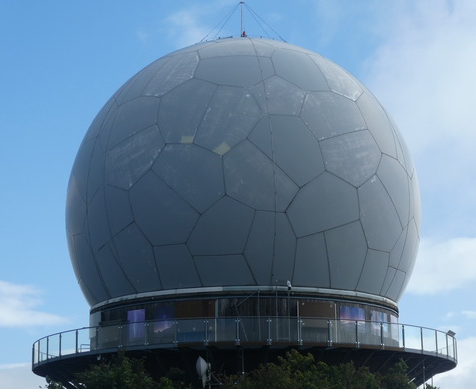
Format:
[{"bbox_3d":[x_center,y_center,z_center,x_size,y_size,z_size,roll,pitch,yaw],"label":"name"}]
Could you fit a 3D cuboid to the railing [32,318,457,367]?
[{"bbox_3d":[0.342,8.232,73.233,20.987,1.150,20.987,-1,-13,0],"label":"railing"}]

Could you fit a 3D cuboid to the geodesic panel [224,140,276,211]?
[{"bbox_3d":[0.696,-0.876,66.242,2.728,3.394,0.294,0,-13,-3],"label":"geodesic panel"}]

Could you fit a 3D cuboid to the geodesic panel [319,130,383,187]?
[{"bbox_3d":[5.402,-1.779,68.219,3.863,3.170,0.253,9,-24,-35],"label":"geodesic panel"}]

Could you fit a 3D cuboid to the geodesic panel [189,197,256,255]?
[{"bbox_3d":[-0.762,1.391,66.049,3.200,2.672,0.234,-2,2,7],"label":"geodesic panel"}]

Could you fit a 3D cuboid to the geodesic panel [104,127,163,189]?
[{"bbox_3d":[-4.866,-1.659,68.137,3.615,3.157,0.247,-10,-24,34],"label":"geodesic panel"}]

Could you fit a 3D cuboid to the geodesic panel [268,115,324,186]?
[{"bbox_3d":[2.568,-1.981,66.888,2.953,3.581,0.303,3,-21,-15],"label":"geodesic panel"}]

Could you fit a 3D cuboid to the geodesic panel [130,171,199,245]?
[{"bbox_3d":[-3.386,0.564,66.796,3.697,3.568,0.269,-7,-6,24],"label":"geodesic panel"}]

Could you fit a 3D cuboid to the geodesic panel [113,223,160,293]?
[{"bbox_3d":[-4.716,2.931,67.736,2.331,3.296,0.235,-10,6,36],"label":"geodesic panel"}]

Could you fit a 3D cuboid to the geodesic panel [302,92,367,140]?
[{"bbox_3d":[4.493,-3.660,68.677,3.838,3.037,0.277,7,-36,-30],"label":"geodesic panel"}]

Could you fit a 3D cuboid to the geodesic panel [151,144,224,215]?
[{"bbox_3d":[-2.285,-0.737,66.562,3.543,3.463,0.264,-5,-13,16],"label":"geodesic panel"}]

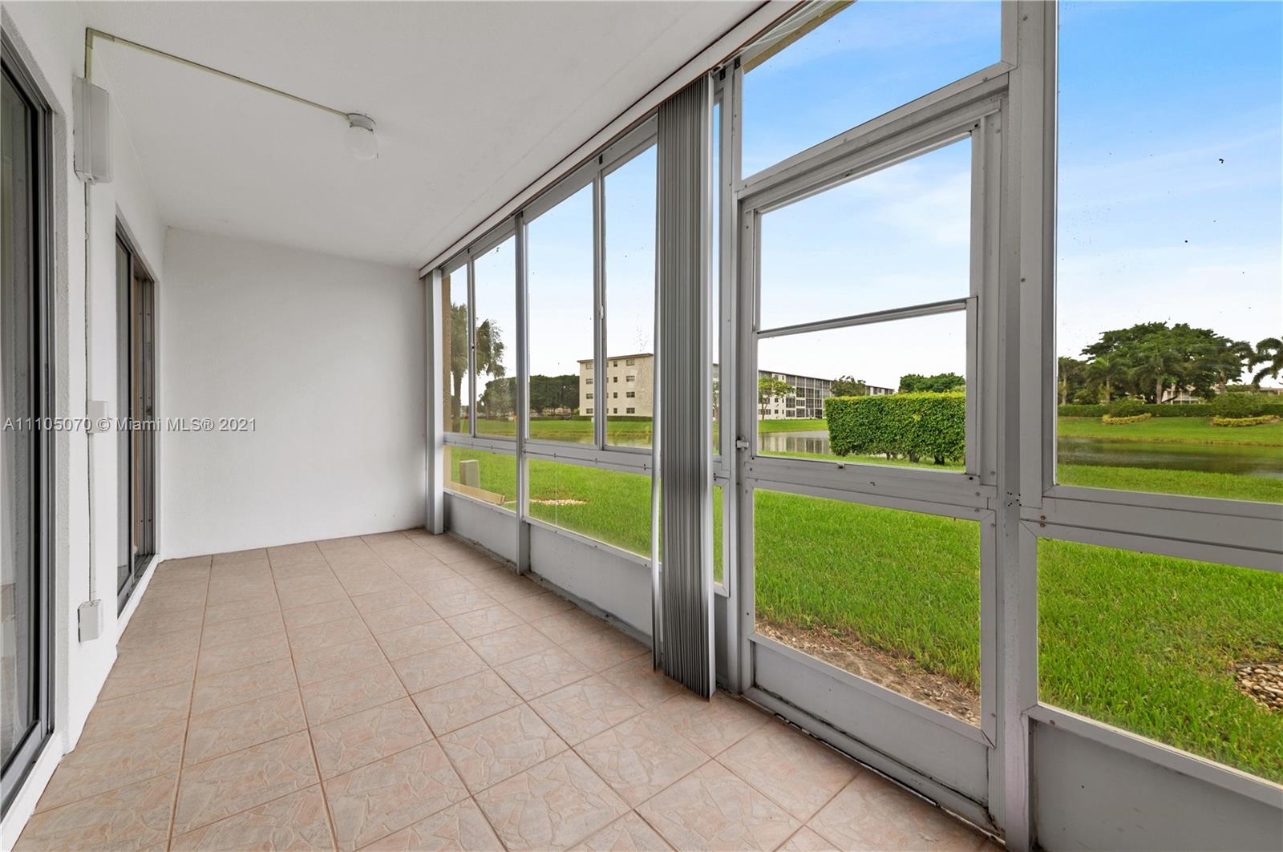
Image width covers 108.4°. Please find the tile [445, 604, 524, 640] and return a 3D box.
[{"bbox_3d":[-0.843,1.047,2.472,0.315,0.010,0.315,0,0,-40],"label":"tile"}]

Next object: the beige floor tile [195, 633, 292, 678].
[{"bbox_3d":[-1.811,1.047,2.123,0.323,0.010,0.323,1,0,-41],"label":"beige floor tile"}]

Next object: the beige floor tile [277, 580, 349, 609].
[{"bbox_3d":[-2.023,1.048,2.862,0.323,0.010,0.323,1,0,-41],"label":"beige floor tile"}]

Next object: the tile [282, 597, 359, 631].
[{"bbox_3d":[-1.768,1.035,2.550,0.315,0.010,0.315,0,0,-40],"label":"tile"}]

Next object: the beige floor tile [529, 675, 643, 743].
[{"bbox_3d":[-0.214,1.070,1.765,0.323,0.010,0.323,1,0,-41],"label":"beige floor tile"}]

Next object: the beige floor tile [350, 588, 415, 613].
[{"bbox_3d":[-1.521,1.037,2.758,0.315,0.010,0.315,0,0,-40],"label":"beige floor tile"}]

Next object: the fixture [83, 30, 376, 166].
[{"bbox_3d":[-1.593,-1.314,1.893,0.915,0.200,0.140,1,0,-33],"label":"fixture"}]

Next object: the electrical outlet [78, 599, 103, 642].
[{"bbox_3d":[-1.912,0.675,1.605,0.042,0.118,0.078,1,0,-41],"label":"electrical outlet"}]

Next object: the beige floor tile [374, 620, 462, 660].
[{"bbox_3d":[-1.080,1.041,2.253,0.315,0.010,0.315,2,-1,-41],"label":"beige floor tile"}]

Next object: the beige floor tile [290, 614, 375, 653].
[{"bbox_3d":[-1.531,1.029,2.286,0.315,0.010,0.315,2,-1,-41],"label":"beige floor tile"}]

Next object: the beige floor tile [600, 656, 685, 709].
[{"bbox_3d":[0.043,1.061,1.942,0.315,0.010,0.315,0,0,-40],"label":"beige floor tile"}]

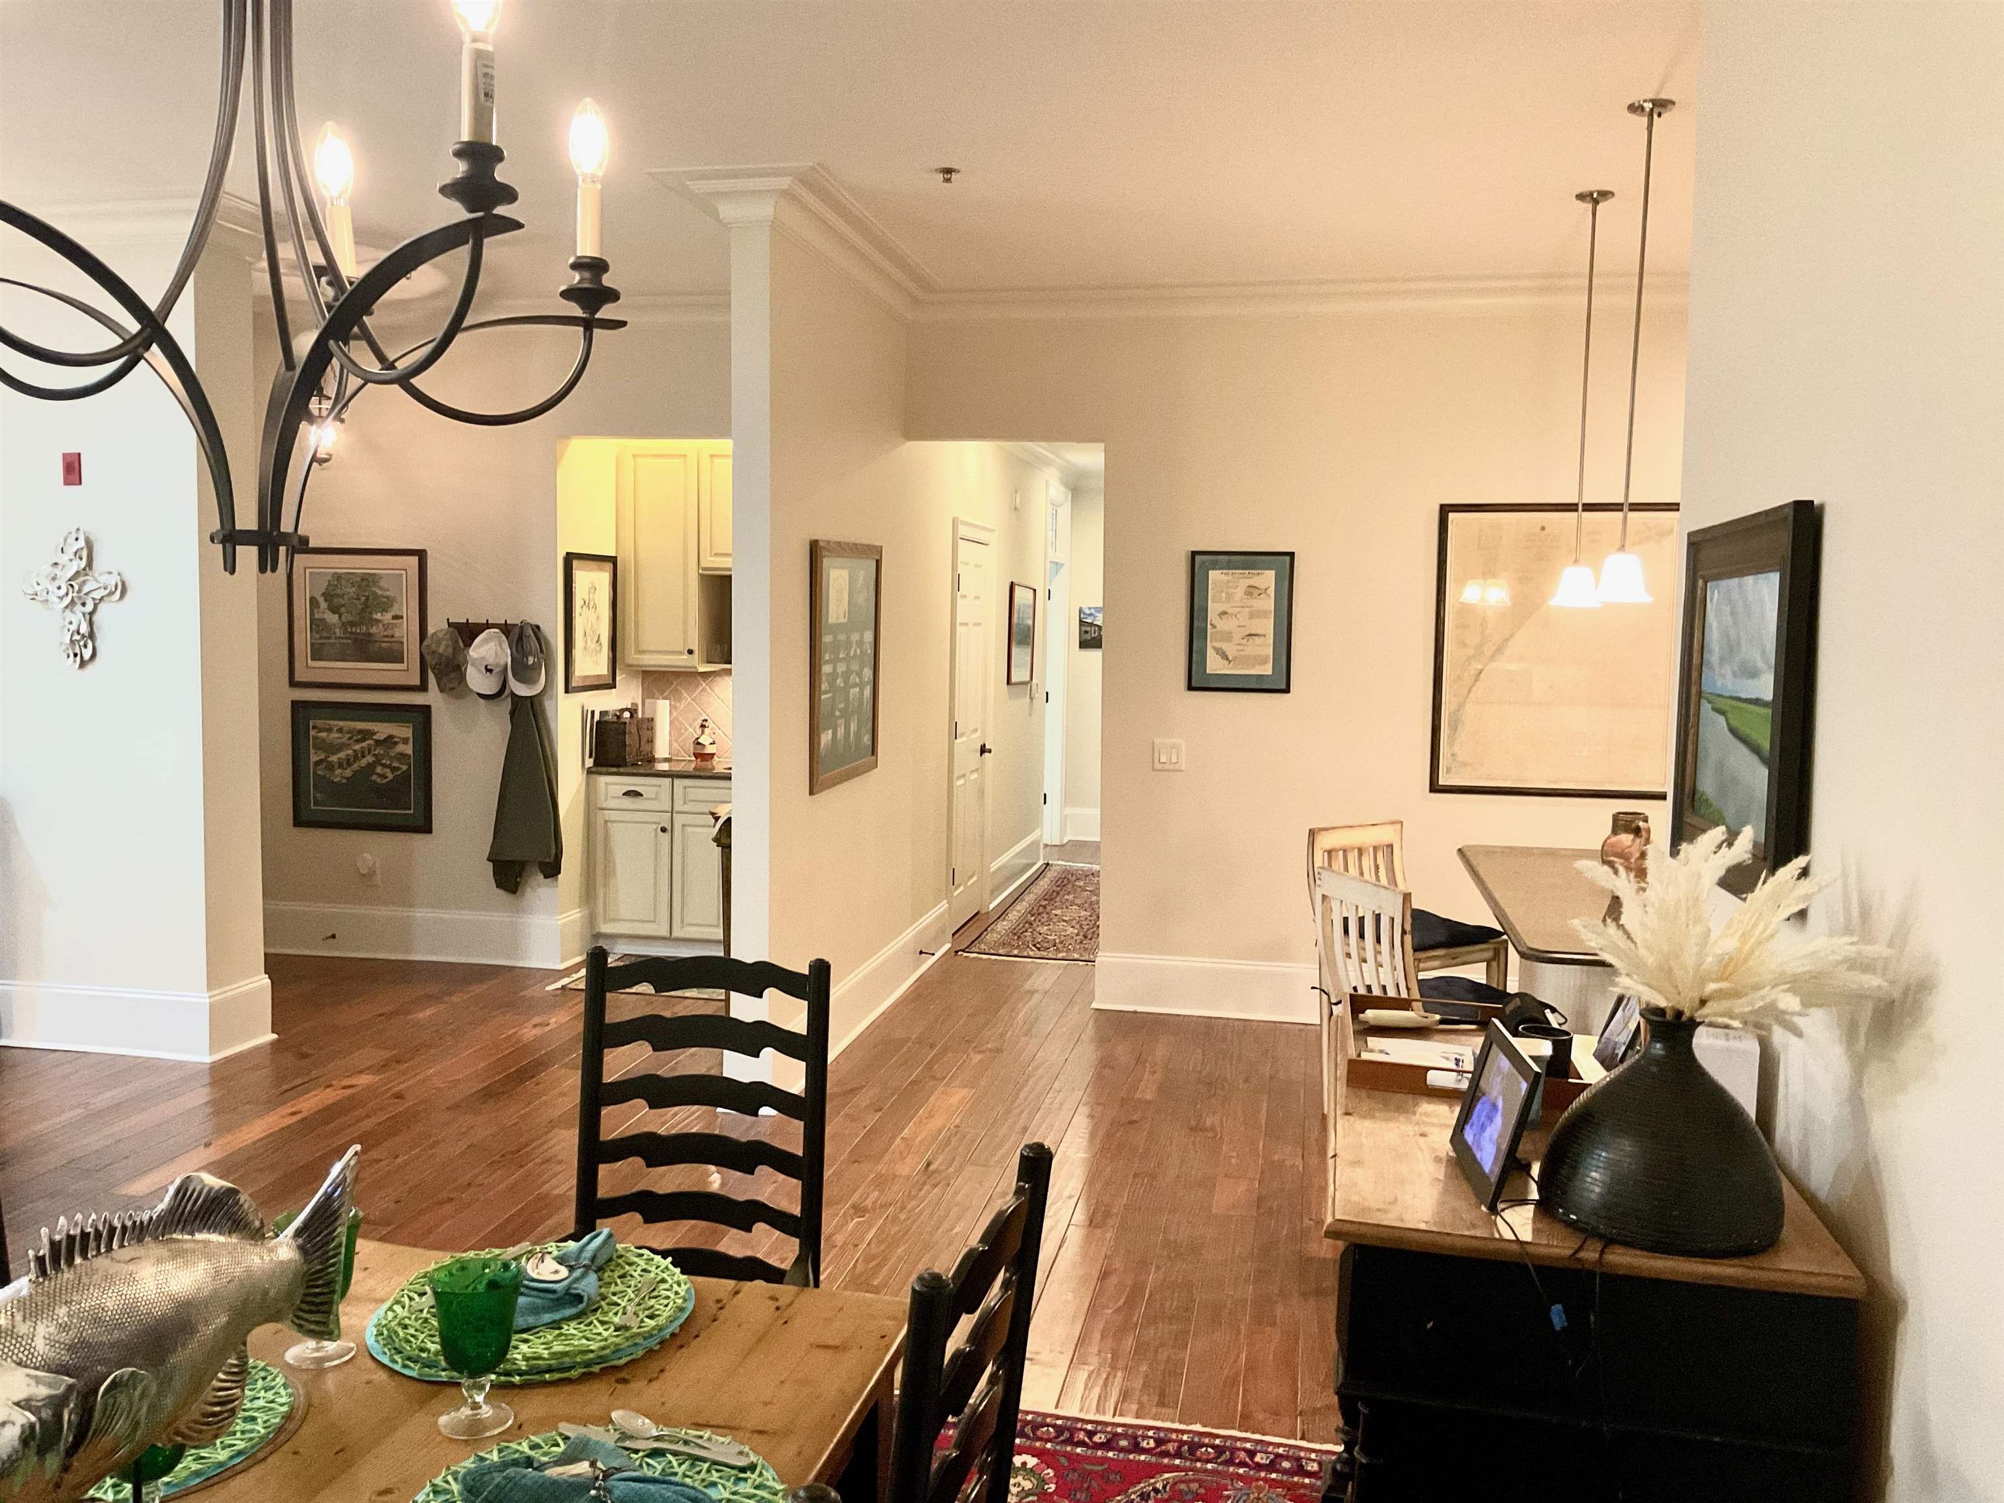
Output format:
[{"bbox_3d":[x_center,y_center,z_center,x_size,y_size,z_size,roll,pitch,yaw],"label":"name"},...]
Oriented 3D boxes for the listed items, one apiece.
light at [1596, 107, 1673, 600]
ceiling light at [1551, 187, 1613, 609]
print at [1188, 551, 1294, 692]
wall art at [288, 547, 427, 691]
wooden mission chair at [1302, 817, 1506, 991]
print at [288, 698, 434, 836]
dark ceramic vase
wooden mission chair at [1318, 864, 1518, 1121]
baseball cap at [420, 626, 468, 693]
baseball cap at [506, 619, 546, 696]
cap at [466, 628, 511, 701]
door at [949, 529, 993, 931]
[{"bbox_3d":[1.669,-1.026,4.398,0.150,1.290,0.150,2,5,10],"label":"light"},{"bbox_3d":[1.849,-1.101,5.318,0.150,1.290,0.150,2,5,10],"label":"ceiling light"},{"bbox_3d":[0.980,-0.528,6.870,0.417,0.569,0.030,2,5,10],"label":"print"},{"bbox_3d":[-2.976,-0.612,7.781,0.692,0.642,0.035,2,5,10],"label":"wall art"},{"bbox_3d":[1.335,0.737,5.550,0.440,0.940,0.480,-2,5,-34],"label":"wooden mission chair"},{"bbox_3d":[-2.964,0.074,7.779,0.707,0.591,0.030,2,4,11],"label":"print"},{"bbox_3d":[0.811,0.451,2.063,0.280,0.256,0.280,2,4,10],"label":"dark ceramic vase"},{"bbox_3d":[1.220,0.821,4.710,0.540,0.970,0.460,-1,5,-18],"label":"wooden mission chair"},{"bbox_3d":[-2.514,-0.413,7.562,0.180,0.260,0.150,0,-24,-14],"label":"baseball cap"},{"bbox_3d":[-2.120,-0.412,7.492,0.170,0.285,0.150,0,-21,-14],"label":"baseball cap"},{"bbox_3d":[-2.298,-0.393,7.525,0.180,0.275,0.155,0,-24,-10],"label":"cap"},{"bbox_3d":[-0.184,-0.076,8.769,0.060,2.040,0.770,2,5,10],"label":"door"}]

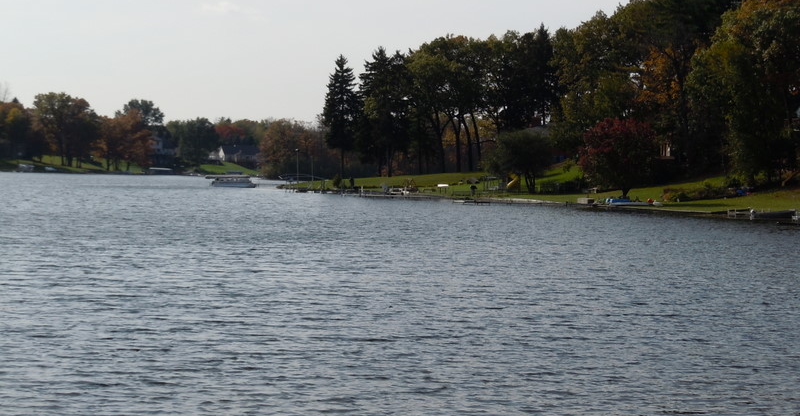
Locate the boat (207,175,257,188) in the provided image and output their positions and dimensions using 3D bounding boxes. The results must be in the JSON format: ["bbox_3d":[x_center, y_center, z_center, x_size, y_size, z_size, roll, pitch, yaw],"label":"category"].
[{"bbox_3d":[-30.379,-4.742,425.000,8.600,2.350,2.500,0,1,6],"label":"boat"}]

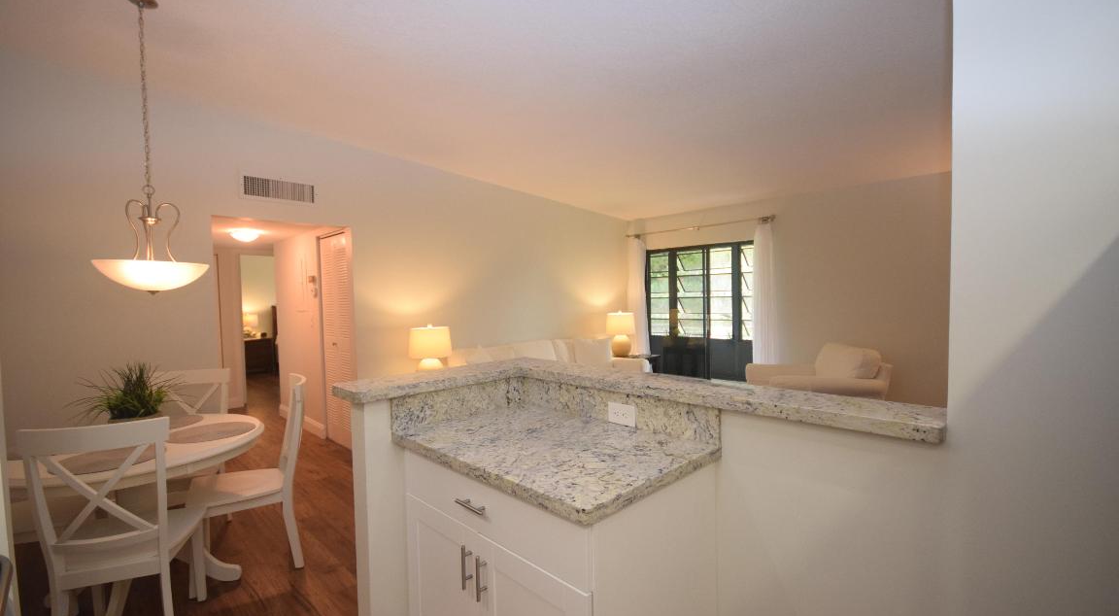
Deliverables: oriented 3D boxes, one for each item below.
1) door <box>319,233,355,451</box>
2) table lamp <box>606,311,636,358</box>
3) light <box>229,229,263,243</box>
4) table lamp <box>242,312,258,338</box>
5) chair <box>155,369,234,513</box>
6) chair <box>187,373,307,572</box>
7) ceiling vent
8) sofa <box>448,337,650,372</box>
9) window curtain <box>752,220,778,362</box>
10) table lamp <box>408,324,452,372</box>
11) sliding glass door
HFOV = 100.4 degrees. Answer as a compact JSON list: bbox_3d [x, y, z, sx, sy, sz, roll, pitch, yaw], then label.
[{"bbox_3d":[-2.198,0.329,4.580,0.630,2.030,0.040,0,2,43],"label":"door"},{"bbox_3d":[0.857,0.353,6.401,0.400,0.625,0.400,-1,1,0],"label":"table lamp"},{"bbox_3d":[-2.960,-0.666,4.399,0.290,0.100,0.290,0,2,44],"label":"light"},{"bbox_3d":[-6.132,0.332,9.256,0.310,0.490,0.310,0,2,44],"label":"table lamp"},{"bbox_3d":[-2.277,0.904,2.783,0.460,0.970,0.530,-1,1,-19],"label":"chair"},{"bbox_3d":[-1.659,0.901,2.523,0.540,0.970,0.480,-2,2,-33],"label":"chair"},{"bbox_3d":[-2.304,-0.972,3.844,0.030,0.190,0.540,0,2,43],"label":"ceiling vent"},{"bbox_3d":[-0.032,0.860,5.287,0.970,0.840,2.230,0,2,44],"label":"sofa"},{"bbox_3d":[2.542,0.063,5.766,0.280,2.270,0.130,0,2,44],"label":"window curtain"},{"bbox_3d":[-1.201,0.461,4.374,0.390,0.625,0.390,0,2,43],"label":"table lamp"},{"bbox_3d":[2.084,0.176,6.723,1.830,2.080,0.100,0,2,43],"label":"sliding glass door"}]

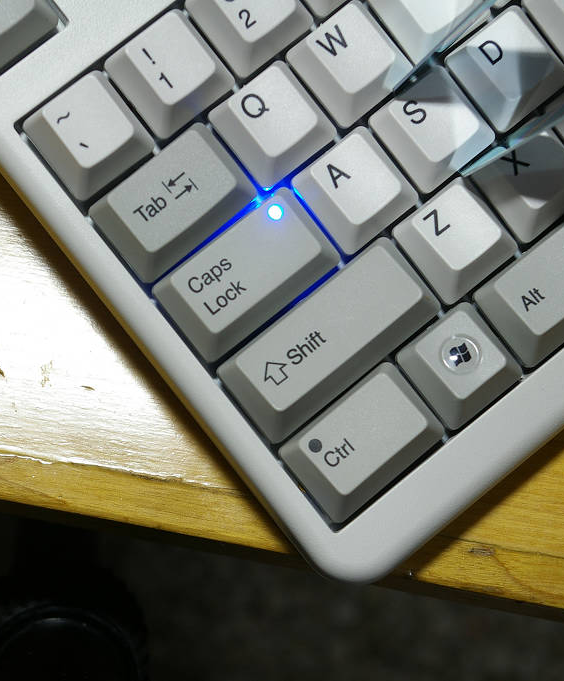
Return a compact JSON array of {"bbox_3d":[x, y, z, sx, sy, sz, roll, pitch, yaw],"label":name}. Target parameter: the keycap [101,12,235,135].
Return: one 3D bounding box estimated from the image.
[{"bbox_3d":[-0.020,-0.050,0.428,0.018,0.011,0.018,-39,93,-9],"label":"keycap"}]

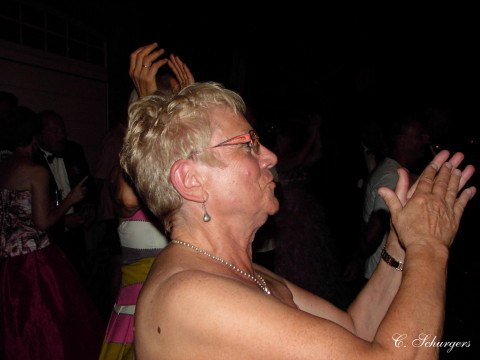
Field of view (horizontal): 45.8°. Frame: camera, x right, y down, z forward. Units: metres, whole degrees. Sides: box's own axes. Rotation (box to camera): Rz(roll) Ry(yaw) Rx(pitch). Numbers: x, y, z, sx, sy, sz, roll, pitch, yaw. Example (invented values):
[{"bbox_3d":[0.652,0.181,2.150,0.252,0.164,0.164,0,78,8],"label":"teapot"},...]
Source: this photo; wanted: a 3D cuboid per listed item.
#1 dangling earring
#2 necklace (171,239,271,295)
[{"bbox_3d":[-0.048,0.045,0.812,0.011,0.031,0.010,0,7,0],"label":"dangling earring"},{"bbox_3d":[-0.029,0.137,0.893,0.158,0.088,0.137,0,7,0],"label":"necklace"}]

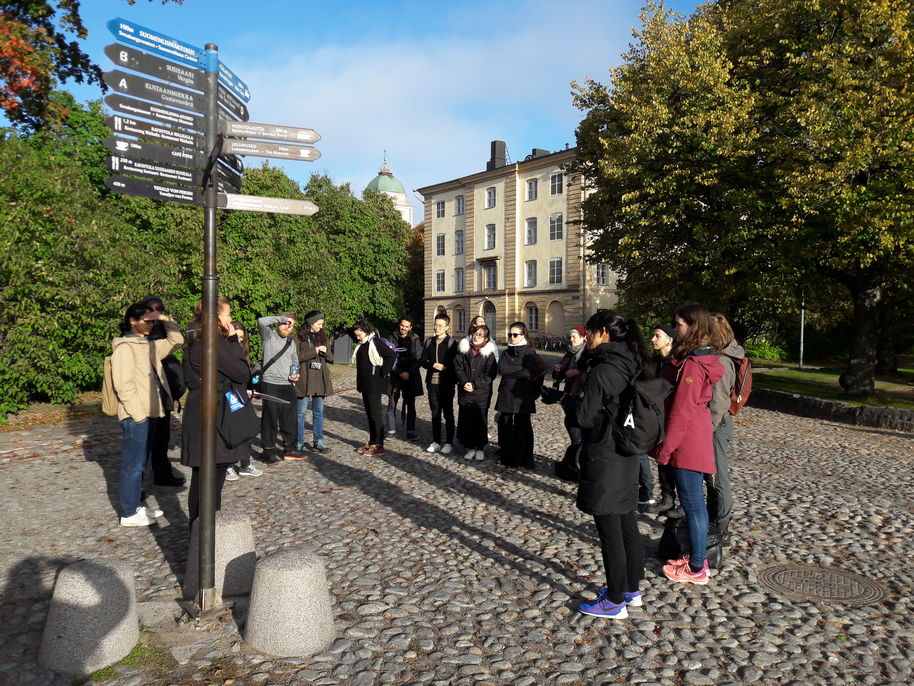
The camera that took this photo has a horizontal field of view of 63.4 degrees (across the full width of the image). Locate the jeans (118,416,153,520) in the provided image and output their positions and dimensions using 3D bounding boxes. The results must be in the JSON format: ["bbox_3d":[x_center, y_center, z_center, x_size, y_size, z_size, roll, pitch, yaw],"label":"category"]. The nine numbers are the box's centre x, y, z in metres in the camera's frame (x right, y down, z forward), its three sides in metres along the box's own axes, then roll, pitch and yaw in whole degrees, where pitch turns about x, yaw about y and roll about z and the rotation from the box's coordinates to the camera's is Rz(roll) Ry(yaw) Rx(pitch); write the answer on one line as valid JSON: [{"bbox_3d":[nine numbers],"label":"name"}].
[{"bbox_3d":[-2.495,0.920,5.740,0.260,0.850,0.350,1,1,10],"label":"jeans"}]

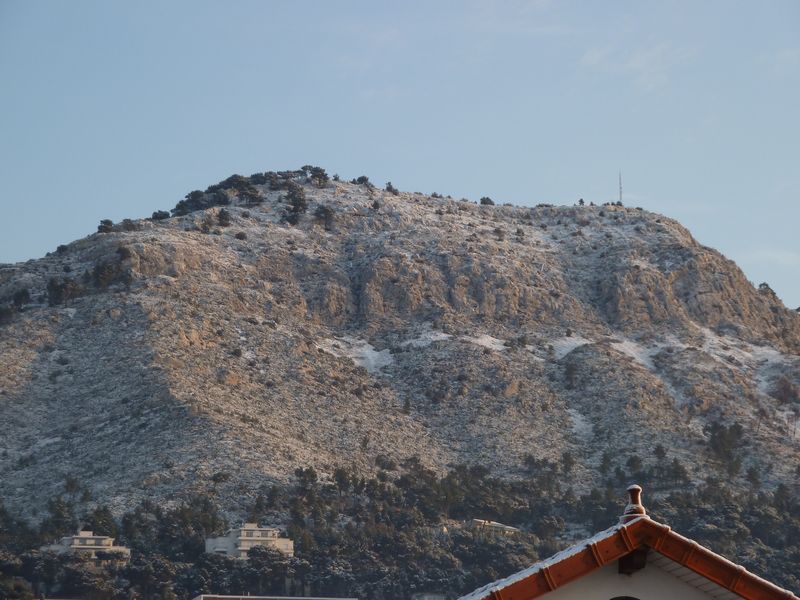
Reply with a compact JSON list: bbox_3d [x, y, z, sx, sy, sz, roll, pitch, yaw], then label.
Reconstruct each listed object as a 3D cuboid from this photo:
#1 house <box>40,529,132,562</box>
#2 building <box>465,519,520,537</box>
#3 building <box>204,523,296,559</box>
[{"bbox_3d":[-96.698,75.603,790.000,25.000,9.500,16.000,2,-11,-10],"label":"house"},{"bbox_3d":[29.928,73.769,830.000,15.500,5.200,11.000,5,-12,-25],"label":"building"},{"bbox_3d":[-46.347,74.217,790.000,25.000,10.500,16.000,2,-11,-10],"label":"building"}]

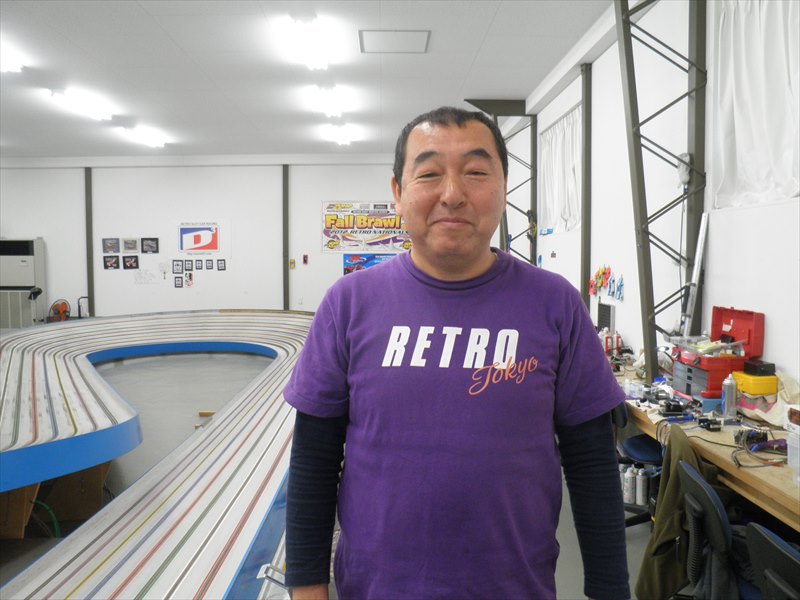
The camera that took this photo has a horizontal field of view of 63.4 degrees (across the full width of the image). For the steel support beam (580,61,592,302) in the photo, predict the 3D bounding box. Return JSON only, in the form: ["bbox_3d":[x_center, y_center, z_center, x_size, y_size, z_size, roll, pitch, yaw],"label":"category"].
[{"bbox_3d":[1.628,-0.480,5.652,0.057,3.058,0.100,-1,4,-1],"label":"steel support beam"}]

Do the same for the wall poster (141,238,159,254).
[{"bbox_3d":[-4.442,-0.958,11.495,0.298,0.272,0.020,-1,4,-1],"label":"wall poster"}]

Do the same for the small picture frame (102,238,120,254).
[{"bbox_3d":[-5.125,-0.958,11.483,0.295,0.269,0.020,-1,4,-1],"label":"small picture frame"}]

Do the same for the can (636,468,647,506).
[{"bbox_3d":[1.393,1.078,3.723,0.063,0.214,0.063,-1,4,0],"label":"can"}]

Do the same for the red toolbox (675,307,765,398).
[{"bbox_3d":[1.541,0.246,3.161,0.285,0.400,0.330,-1,4,-4],"label":"red toolbox"}]

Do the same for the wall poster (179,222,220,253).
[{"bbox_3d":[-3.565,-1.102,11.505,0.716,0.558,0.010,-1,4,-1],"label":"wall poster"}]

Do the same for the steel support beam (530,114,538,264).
[{"bbox_3d":[1.592,-0.628,7.682,0.057,3.058,0.100,-1,4,-1],"label":"steel support beam"}]

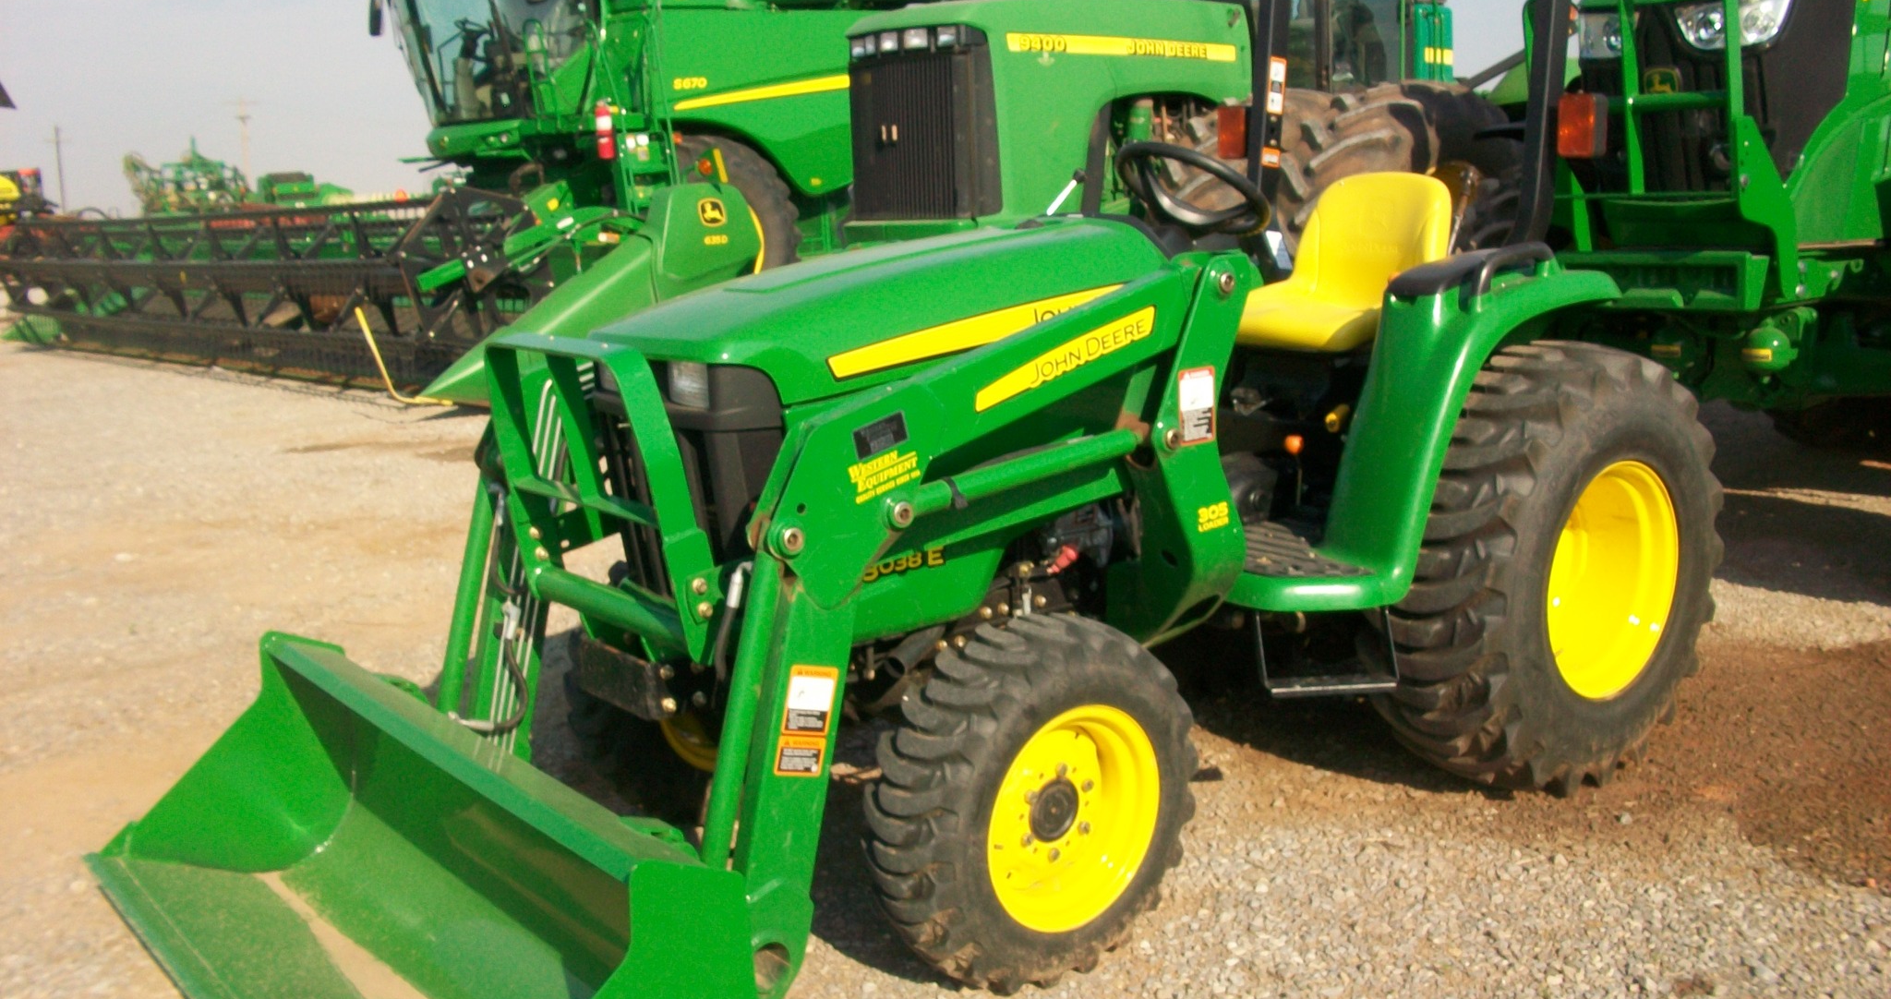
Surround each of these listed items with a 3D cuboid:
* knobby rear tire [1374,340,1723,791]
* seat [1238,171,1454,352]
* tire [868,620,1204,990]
[{"bbox_3d":[1.429,0.163,4.153,1.045,1.045,0.370,-7,12,-38],"label":"knobby rear tire"},{"bbox_3d":[1.023,-0.620,4.501,0.450,0.455,0.460,-7,12,-38],"label":"seat"},{"bbox_3d":[0.162,0.537,3.089,0.645,0.645,0.215,-7,12,-38],"label":"tire"}]

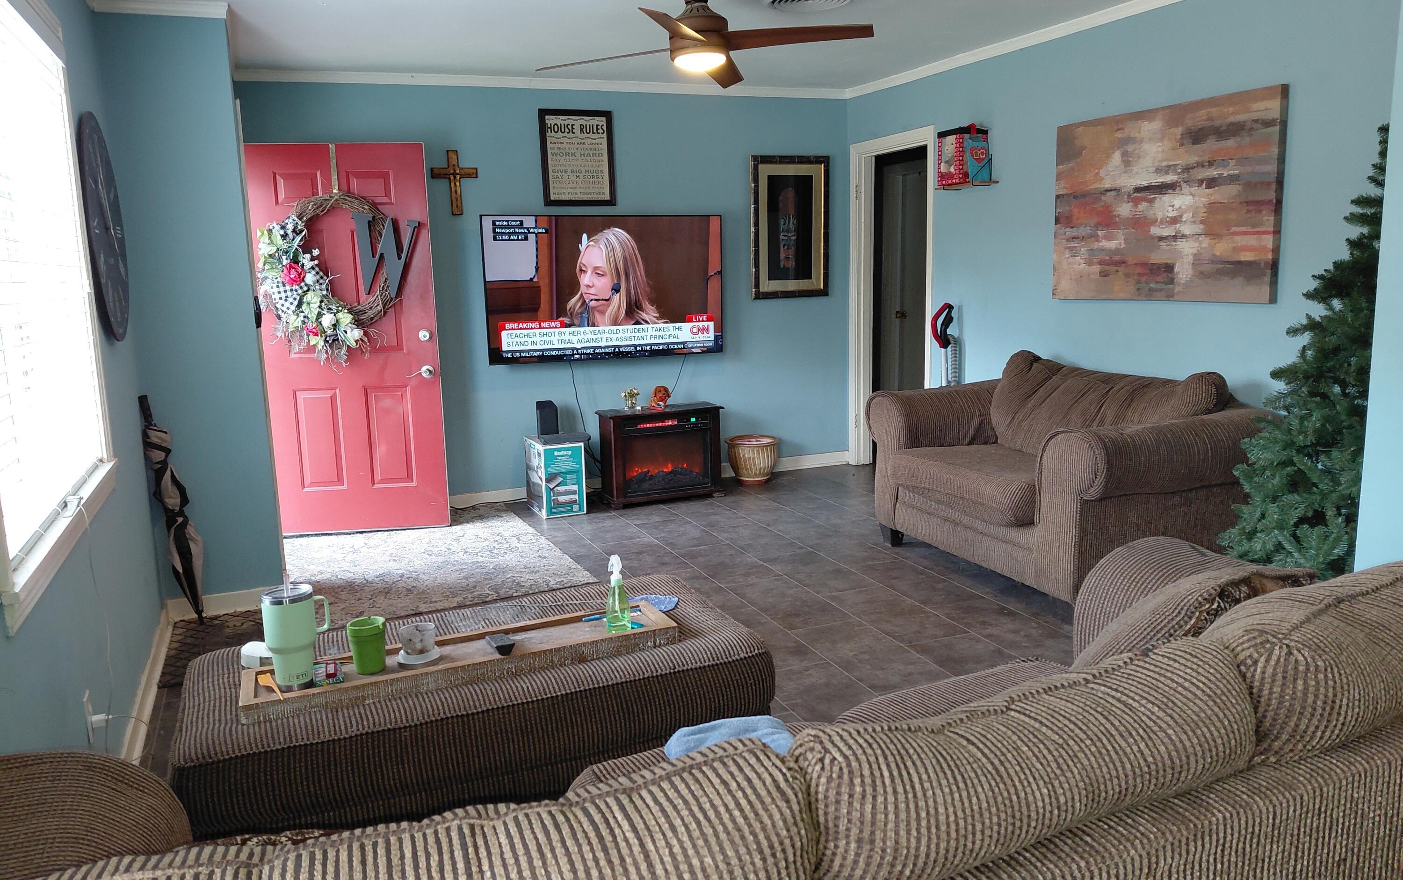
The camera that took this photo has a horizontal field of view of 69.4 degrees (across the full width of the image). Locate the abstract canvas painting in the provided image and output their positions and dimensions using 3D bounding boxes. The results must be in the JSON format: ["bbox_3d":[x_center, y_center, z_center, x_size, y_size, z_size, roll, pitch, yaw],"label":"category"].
[{"bbox_3d":[1.943,-1.002,4.343,0.040,0.810,1.180,-6,10,-22],"label":"abstract canvas painting"}]

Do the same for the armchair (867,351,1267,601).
[{"bbox_3d":[1.523,0.103,4.464,0.960,0.940,1.520,-6,11,-23],"label":"armchair"}]

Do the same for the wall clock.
[{"bbox_3d":[-1.997,-0.704,3.384,0.040,0.750,0.750,-6,10,-22],"label":"wall clock"}]

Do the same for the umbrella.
[{"bbox_3d":[-2.063,0.289,3.999,0.130,0.960,0.110,-13,13,-21],"label":"umbrella"}]

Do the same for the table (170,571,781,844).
[{"bbox_3d":[-0.553,0.726,2.573,1.330,0.460,0.680,-6,10,-22],"label":"table"}]

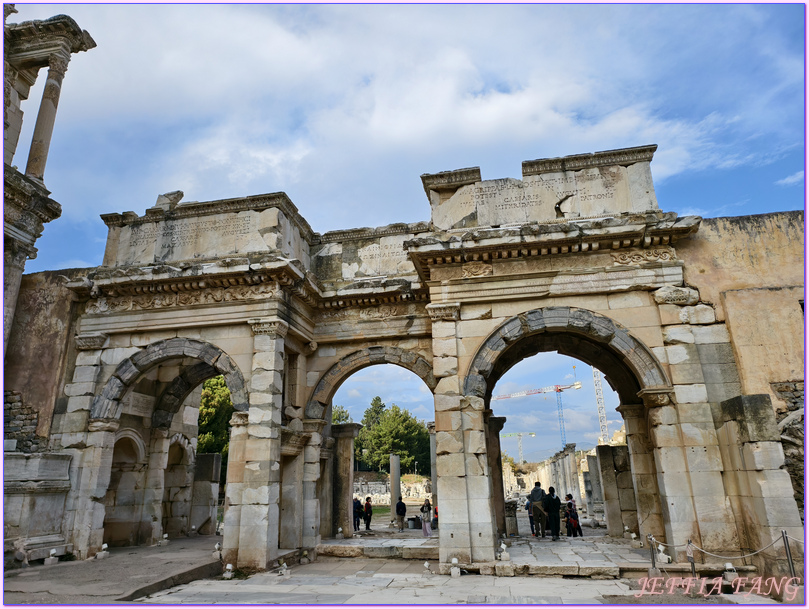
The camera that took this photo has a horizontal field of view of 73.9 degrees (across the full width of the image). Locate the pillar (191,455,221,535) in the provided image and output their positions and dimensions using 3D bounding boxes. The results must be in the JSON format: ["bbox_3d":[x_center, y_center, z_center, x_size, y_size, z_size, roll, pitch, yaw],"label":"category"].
[{"bbox_3d":[-7.859,7.485,21.375,0.845,3.000,0.550,-5,-17,9],"label":"pillar"}]

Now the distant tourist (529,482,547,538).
[{"bbox_3d":[4.552,6.998,18.351,0.580,1.760,0.360,-5,-17,10],"label":"distant tourist"}]

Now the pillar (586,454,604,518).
[{"bbox_3d":[11.988,11.409,33.932,0.800,3.650,0.750,-5,-18,10],"label":"pillar"}]

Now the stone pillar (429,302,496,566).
[{"bbox_3d":[1.449,3.179,14.130,1.410,6.500,0.850,-5,-19,10],"label":"stone pillar"}]

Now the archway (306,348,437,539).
[{"bbox_3d":[-0.862,4.829,18.951,5.200,6.657,0.900,-5,-17,9],"label":"archway"}]

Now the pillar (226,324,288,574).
[{"bbox_3d":[-4.054,3.685,15.067,1.300,6.600,0.850,-5,-19,10],"label":"pillar"}]

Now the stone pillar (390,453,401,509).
[{"bbox_3d":[-0.498,10.301,30.251,0.570,3.700,0.570,-5,-18,10],"label":"stone pillar"}]

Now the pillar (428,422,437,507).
[{"bbox_3d":[1.800,9.375,30.054,0.750,5.493,0.750,-5,-17,9],"label":"pillar"}]

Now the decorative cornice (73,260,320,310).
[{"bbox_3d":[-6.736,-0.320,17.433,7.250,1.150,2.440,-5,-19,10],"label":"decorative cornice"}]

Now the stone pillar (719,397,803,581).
[{"bbox_3d":[8.440,4.177,12.694,0.780,3.850,1.400,-5,-18,10],"label":"stone pillar"}]

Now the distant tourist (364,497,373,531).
[{"bbox_3d":[-1.926,11.041,28.419,0.400,1.650,0.500,-1,-19,0],"label":"distant tourist"}]

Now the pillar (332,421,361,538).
[{"bbox_3d":[-2.179,6.620,20.382,0.920,4.050,0.900,-5,-18,10],"label":"pillar"}]

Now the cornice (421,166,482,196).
[{"bbox_3d":[1.462,-3.666,16.495,1.800,0.460,1.000,-5,-19,10],"label":"cornice"}]

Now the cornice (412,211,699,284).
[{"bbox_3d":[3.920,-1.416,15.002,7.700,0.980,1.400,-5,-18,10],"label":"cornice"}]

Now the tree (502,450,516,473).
[{"bbox_3d":[16.084,25.533,84.791,4.000,5.200,4.000,-5,-17,9],"label":"tree"}]

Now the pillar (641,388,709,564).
[{"bbox_3d":[6.297,3.999,12.827,0.750,3.860,0.750,-5,-19,10],"label":"pillar"}]

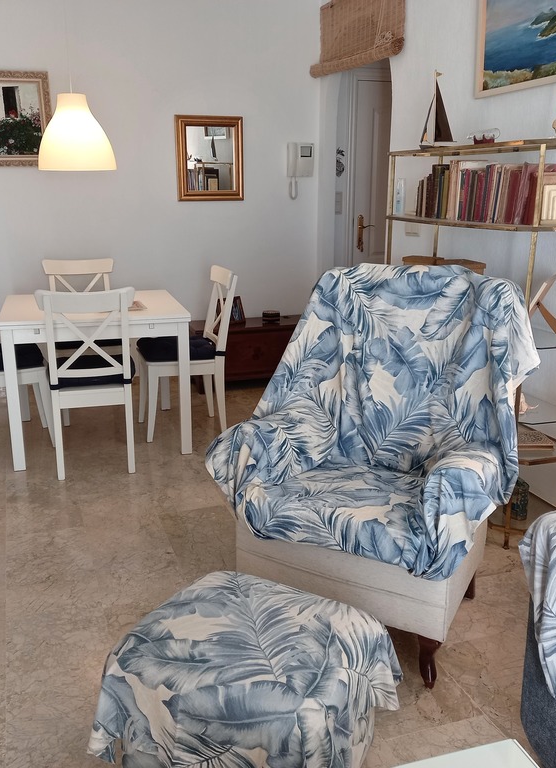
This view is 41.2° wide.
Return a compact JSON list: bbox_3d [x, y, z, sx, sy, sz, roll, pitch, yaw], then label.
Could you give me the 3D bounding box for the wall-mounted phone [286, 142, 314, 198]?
[{"bbox_3d":[0.159,-1.498,5.209,0.190,0.386,0.060,-5,15,-19],"label":"wall-mounted phone"}]

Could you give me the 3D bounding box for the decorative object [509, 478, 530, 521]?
[{"bbox_3d":[0.924,0.457,2.876,0.100,0.143,0.100,5,15,18],"label":"decorative object"}]

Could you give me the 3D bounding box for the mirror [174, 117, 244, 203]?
[{"bbox_3d":[-0.467,-1.562,5.141,0.479,0.564,0.035,-5,17,-18],"label":"mirror"}]

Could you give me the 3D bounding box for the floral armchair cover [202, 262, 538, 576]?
[{"bbox_3d":[0.336,0.042,2.386,0.870,0.790,0.800,9,17,29],"label":"floral armchair cover"}]

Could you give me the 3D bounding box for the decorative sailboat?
[{"bbox_3d":[0.724,-1.209,3.297,0.065,0.352,0.270,-6,16,-23],"label":"decorative sailboat"}]

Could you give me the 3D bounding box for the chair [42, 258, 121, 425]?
[{"bbox_3d":[-1.175,-0.270,4.471,0.430,0.910,0.520,-4,16,-15],"label":"chair"}]

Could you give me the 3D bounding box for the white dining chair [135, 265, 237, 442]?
[{"bbox_3d":[-0.513,-0.185,4.167,0.520,0.910,0.430,-4,16,-15],"label":"white dining chair"}]

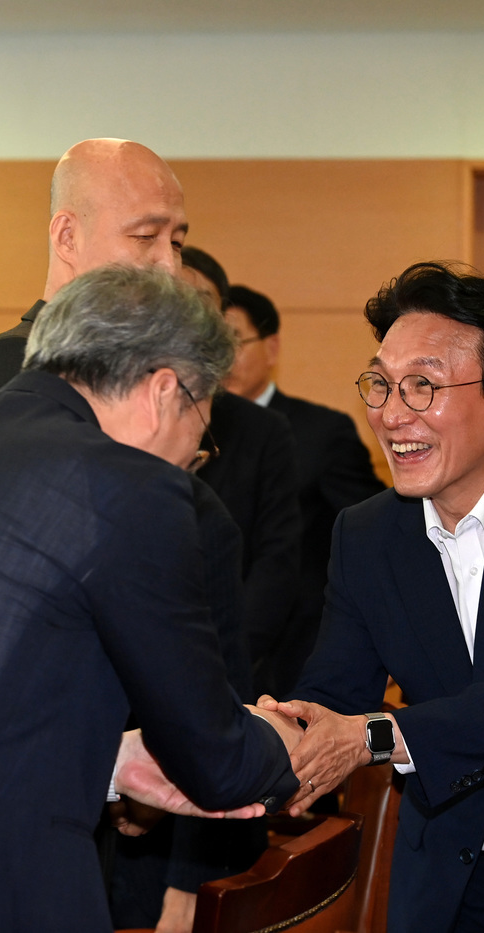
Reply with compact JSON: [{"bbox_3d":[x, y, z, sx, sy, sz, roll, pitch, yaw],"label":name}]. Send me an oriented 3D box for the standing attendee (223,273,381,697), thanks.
[{"bbox_3d":[0.046,0.445,5.832,0.600,1.670,0.360,1,3,30],"label":"standing attendee"}]

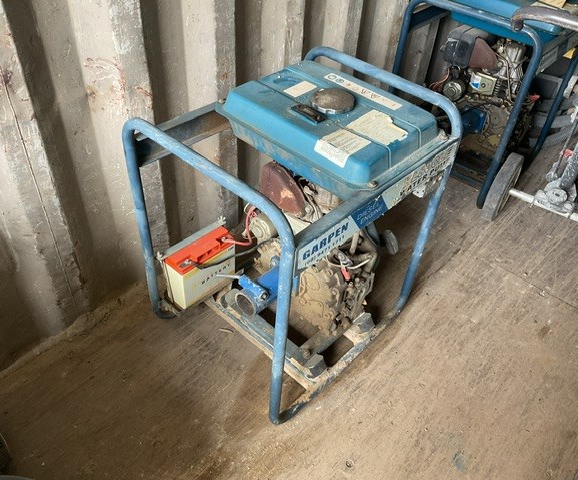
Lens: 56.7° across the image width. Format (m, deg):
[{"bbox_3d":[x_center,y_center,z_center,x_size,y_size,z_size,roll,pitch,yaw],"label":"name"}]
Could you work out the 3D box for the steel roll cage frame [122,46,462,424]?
[{"bbox_3d":[0.004,-0.029,1.326,0.488,0.677,0.565,34,50,29],"label":"steel roll cage frame"}]

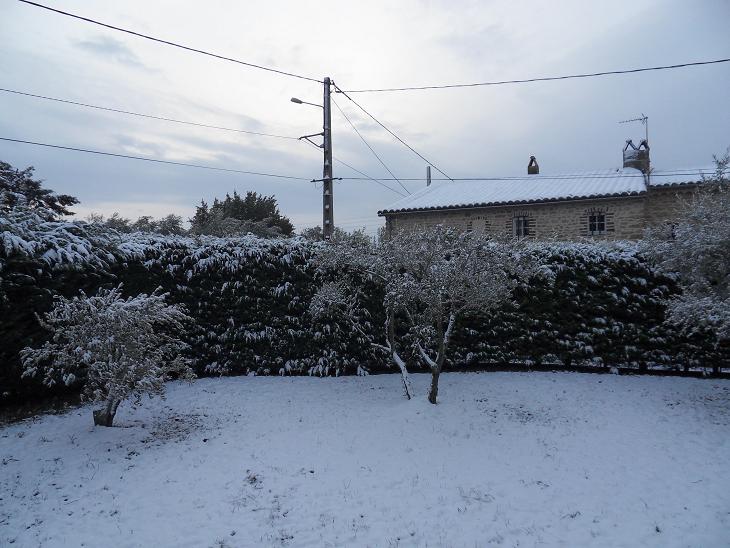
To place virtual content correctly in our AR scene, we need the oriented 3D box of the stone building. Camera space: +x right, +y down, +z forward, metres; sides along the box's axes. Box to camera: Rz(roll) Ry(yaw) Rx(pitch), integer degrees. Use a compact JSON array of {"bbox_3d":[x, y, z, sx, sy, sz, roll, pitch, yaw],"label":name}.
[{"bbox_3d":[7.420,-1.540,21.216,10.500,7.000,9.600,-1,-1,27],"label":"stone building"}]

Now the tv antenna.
[{"bbox_3d":[10.925,-5.919,20.733,1.300,1.320,0.420,-1,-1,28],"label":"tv antenna"}]

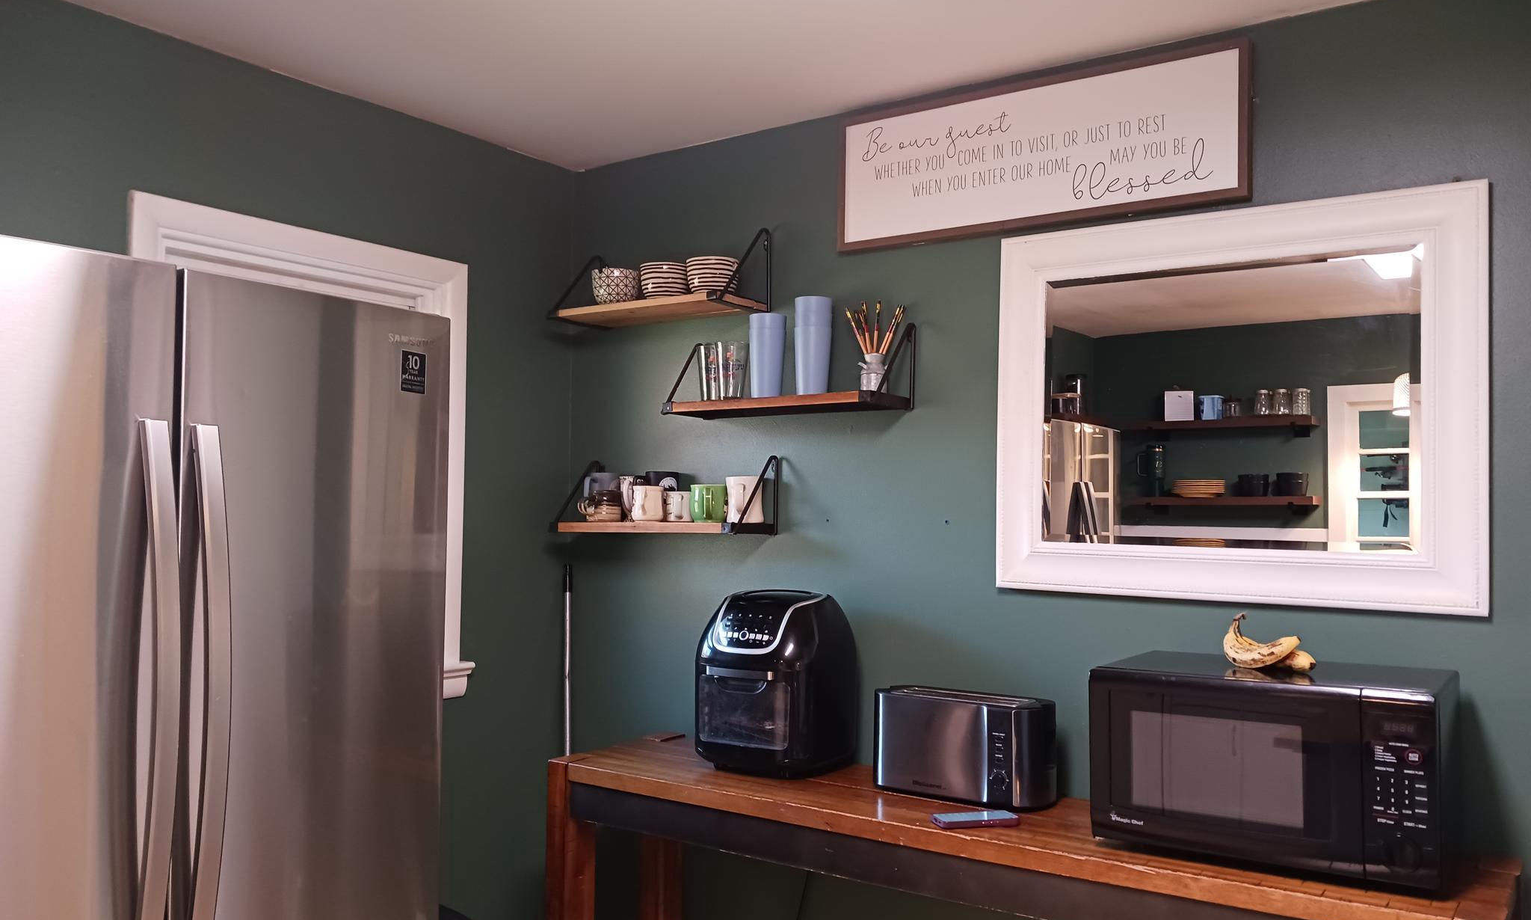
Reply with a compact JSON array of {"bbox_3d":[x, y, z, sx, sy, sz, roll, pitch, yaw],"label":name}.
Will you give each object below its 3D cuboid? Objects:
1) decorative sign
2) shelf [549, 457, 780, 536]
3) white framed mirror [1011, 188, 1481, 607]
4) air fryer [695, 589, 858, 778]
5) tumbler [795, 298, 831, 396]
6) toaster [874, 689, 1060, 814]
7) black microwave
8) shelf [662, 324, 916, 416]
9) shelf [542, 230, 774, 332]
[{"bbox_3d":[0.565,-0.657,2.584,0.929,0.316,0.030,0,-3,35],"label":"decorative sign"},{"bbox_3d":[-0.269,0.089,3.027,0.583,0.192,0.187,-2,-4,35],"label":"shelf"},{"bbox_3d":[0.881,-0.106,2.328,0.909,0.756,0.045,0,-3,35],"label":"white framed mirror"},{"bbox_3d":[0.032,0.501,2.696,0.292,0.396,0.299,-2,-4,35],"label":"air fryer"},{"bbox_3d":[0.109,-0.259,2.750,0.087,0.233,0.087,0,-3,0],"label":"tumbler"},{"bbox_3d":[0.403,0.588,2.435,0.364,0.197,0.163,-2,-4,35],"label":"toaster"},{"bbox_3d":[0.890,0.519,2.081,0.527,0.307,0.369,-2,-4,35],"label":"black microwave"},{"bbox_3d":[0.043,-0.210,2.830,0.588,0.197,0.182,-2,-4,35],"label":"shelf"},{"bbox_3d":[-0.283,-0.470,3.064,0.571,0.211,0.192,-2,-4,35],"label":"shelf"}]

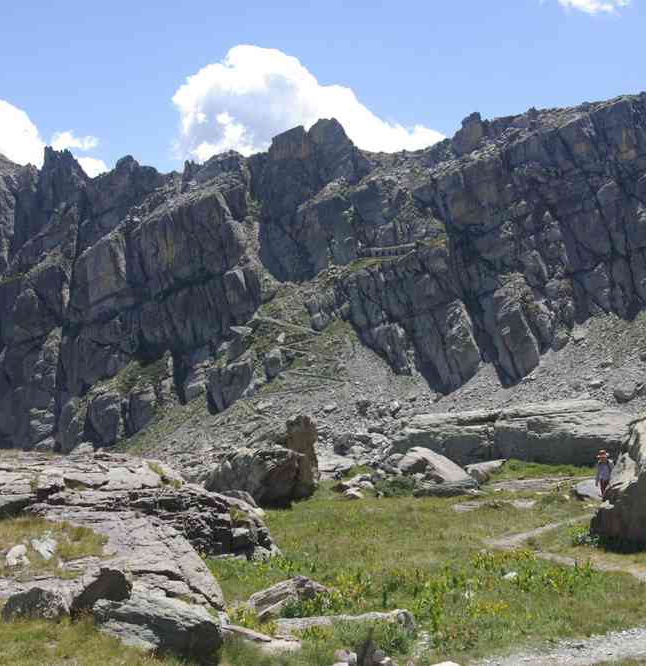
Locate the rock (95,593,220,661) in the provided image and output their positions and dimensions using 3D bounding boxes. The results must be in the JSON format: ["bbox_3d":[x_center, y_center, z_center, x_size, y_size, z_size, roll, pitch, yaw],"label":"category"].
[{"bbox_3d":[-1.902,3.393,13.500,1.400,0.660,0.850,0,-4,-6],"label":"rock"}]

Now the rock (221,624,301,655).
[{"bbox_3d":[-0.755,3.701,14.100,0.940,0.270,0.550,0,-4,0],"label":"rock"}]

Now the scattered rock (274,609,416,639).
[{"bbox_3d":[0.287,3.706,14.900,1.760,0.300,0.650,0,-4,-3],"label":"scattered rock"}]

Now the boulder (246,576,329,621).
[{"bbox_3d":[-0.499,3.729,16.400,1.080,0.490,0.800,0,-4,6],"label":"boulder"}]

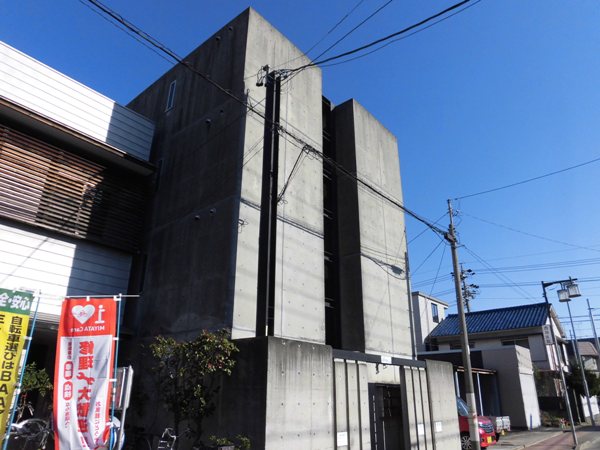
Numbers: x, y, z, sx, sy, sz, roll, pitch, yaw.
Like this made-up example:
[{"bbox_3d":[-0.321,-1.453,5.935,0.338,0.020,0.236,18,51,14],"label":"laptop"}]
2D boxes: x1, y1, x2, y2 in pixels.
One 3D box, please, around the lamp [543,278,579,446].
[{"bbox_3d":[9.456,4.510,14.239,1.270,5.600,0.440,-17,-28,37],"label":"lamp"}]

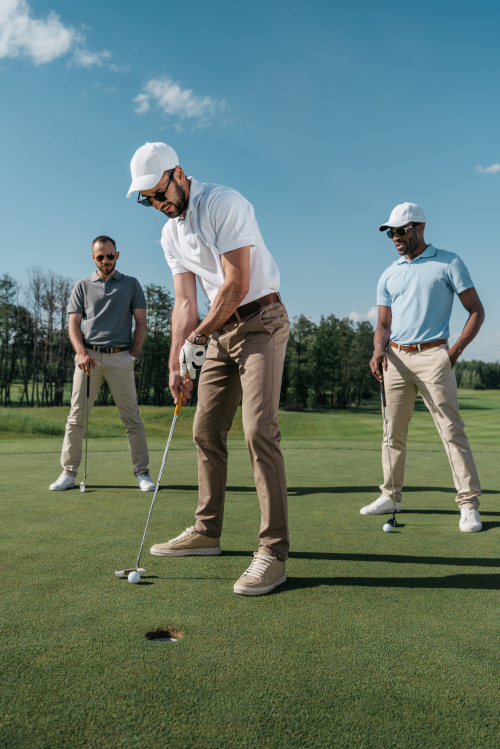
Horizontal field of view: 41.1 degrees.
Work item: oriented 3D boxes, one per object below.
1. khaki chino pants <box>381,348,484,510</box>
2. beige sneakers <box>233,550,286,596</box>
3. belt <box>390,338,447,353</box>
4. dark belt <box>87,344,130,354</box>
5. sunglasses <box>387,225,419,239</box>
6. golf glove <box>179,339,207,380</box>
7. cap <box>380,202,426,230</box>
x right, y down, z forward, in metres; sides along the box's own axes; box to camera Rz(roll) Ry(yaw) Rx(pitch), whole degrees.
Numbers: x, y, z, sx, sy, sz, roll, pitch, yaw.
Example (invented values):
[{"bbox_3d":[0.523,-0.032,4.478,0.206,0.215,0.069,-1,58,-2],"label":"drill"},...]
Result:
[{"bbox_3d":[0.965,0.263,3.665,0.580,0.900,0.290,0,-1,38],"label":"khaki chino pants"},{"bbox_3d":[0.051,0.718,2.463,0.108,0.122,0.300,0,-1,38],"label":"beige sneakers"},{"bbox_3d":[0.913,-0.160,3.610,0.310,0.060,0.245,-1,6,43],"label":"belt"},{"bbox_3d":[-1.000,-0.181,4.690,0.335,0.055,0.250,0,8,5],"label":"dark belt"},{"bbox_3d":[0.841,-0.787,3.610,0.140,0.050,0.140,-25,14,-36],"label":"sunglasses"},{"bbox_3d":[-0.219,-0.061,2.540,0.090,0.155,0.090,17,-6,-21],"label":"golf glove"},{"bbox_3d":[0.840,-0.851,3.610,0.265,0.145,0.180,-15,9,-39],"label":"cap"}]

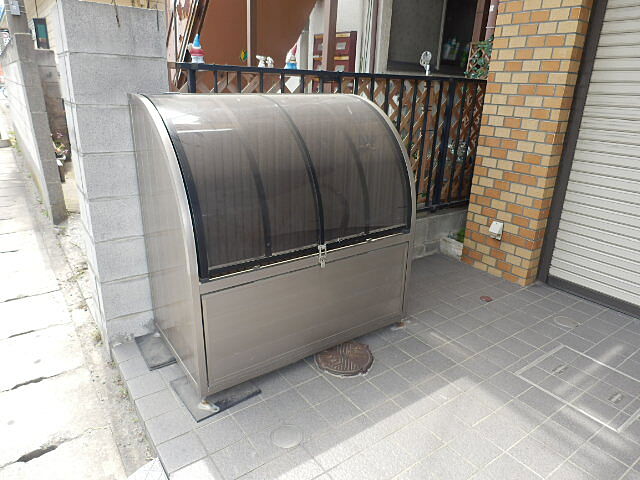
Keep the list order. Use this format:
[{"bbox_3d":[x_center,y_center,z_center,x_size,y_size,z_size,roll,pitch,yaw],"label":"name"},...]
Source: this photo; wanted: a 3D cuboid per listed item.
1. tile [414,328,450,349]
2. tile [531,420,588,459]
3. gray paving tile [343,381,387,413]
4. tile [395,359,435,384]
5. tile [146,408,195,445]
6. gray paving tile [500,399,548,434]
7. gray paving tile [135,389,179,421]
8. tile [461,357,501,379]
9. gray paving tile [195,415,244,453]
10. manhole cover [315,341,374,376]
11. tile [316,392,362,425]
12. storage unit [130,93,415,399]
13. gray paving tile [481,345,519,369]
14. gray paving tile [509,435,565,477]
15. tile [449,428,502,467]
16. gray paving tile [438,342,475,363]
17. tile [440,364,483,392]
[{"bbox_3d":[0.604,0.529,2.358,0.146,0.016,0.146,-13,23,-33],"label":"tile"},{"bbox_3d":[0.911,0.767,1.707,0.145,0.015,0.145,-13,24,-33],"label":"tile"},{"bbox_3d":[0.195,0.677,1.908,0.147,0.012,0.147,-12,24,-34],"label":"gray paving tile"},{"bbox_3d":[0.445,0.626,2.079,0.146,0.016,0.146,-13,23,-33],"label":"tile"},{"bbox_3d":[-0.591,0.732,1.735,0.136,0.015,0.145,-13,24,-33],"label":"tile"},{"bbox_3d":[0.825,0.724,1.821,0.147,0.020,0.147,-12,23,-33],"label":"gray paving tile"},{"bbox_3d":[-0.671,0.682,1.832,0.147,0.012,0.147,-12,24,-34],"label":"gray paving tile"},{"bbox_3d":[0.774,0.613,2.125,0.146,0.016,0.146,-13,23,-33],"label":"tile"},{"bbox_3d":[-0.378,0.741,1.688,0.147,0.012,0.147,-12,24,-34],"label":"gray paving tile"},{"bbox_3d":[0.124,0.593,2.185,0.288,0.030,0.288,0,19,0],"label":"manhole cover"},{"bbox_3d":[0.075,0.707,1.837,0.145,0.015,0.145,-13,24,-33],"label":"tile"},{"bbox_3d":[-0.180,-0.105,2.209,1.182,1.157,0.689,-12,24,-33],"label":"storage unit"},{"bbox_3d":[0.896,0.585,2.216,0.145,0.015,0.145,-13,24,-33],"label":"gray paving tile"},{"bbox_3d":[0.789,0.793,1.623,0.147,0.020,0.147,-12,23,-33],"label":"gray paving tile"},{"bbox_3d":[0.580,0.777,1.651,0.146,0.016,0.146,-13,23,-33],"label":"tile"},{"bbox_3d":[0.685,0.570,2.239,0.147,0.012,0.147,-12,24,-34],"label":"gray paving tile"},{"bbox_3d":[0.649,0.639,2.043,0.147,0.012,0.147,-12,24,-34],"label":"tile"}]

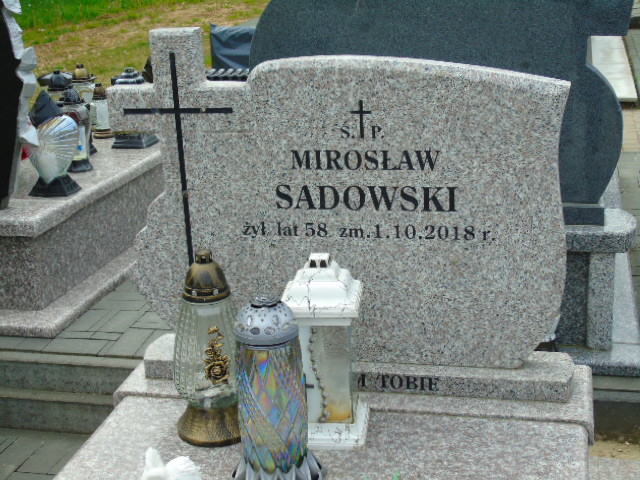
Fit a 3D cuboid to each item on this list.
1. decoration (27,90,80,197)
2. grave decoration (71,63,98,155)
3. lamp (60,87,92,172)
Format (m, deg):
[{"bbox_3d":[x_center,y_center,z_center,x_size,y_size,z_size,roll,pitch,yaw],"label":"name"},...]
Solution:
[{"bbox_3d":[-0.934,-0.336,3.447,0.160,0.356,0.113,1,17,14],"label":"decoration"},{"bbox_3d":[-0.962,-0.533,4.087,0.104,0.364,0.104,-7,17,-12],"label":"grave decoration"},{"bbox_3d":[-0.930,-0.424,3.807,0.109,0.315,0.109,-7,17,-13],"label":"lamp"}]

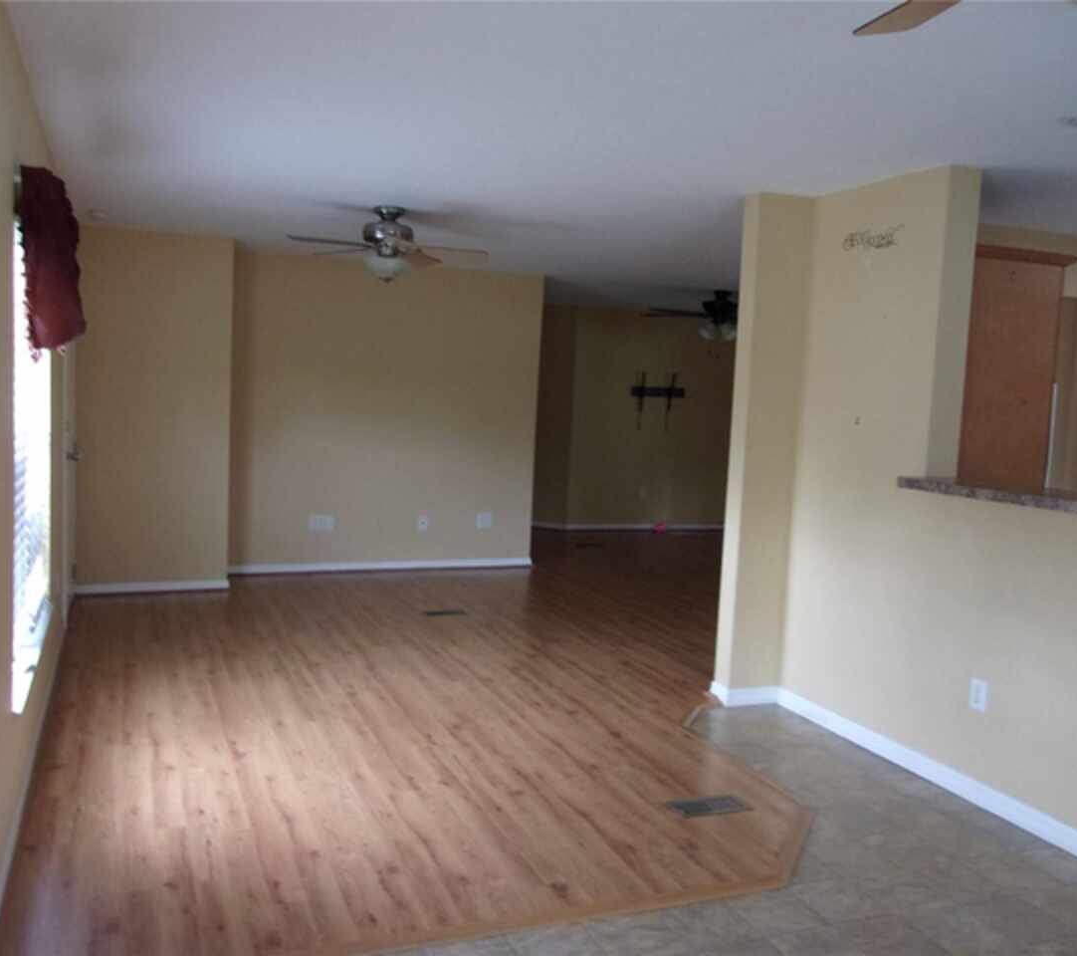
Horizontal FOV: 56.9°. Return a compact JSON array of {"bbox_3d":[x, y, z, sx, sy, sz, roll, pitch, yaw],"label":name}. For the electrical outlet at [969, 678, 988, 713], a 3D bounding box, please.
[{"bbox_3d":[1.616,0.801,3.664,0.010,0.118,0.074,0,5,-22],"label":"electrical outlet"}]

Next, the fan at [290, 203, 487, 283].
[{"bbox_3d":[-0.806,-1.241,5.292,1.090,0.388,1.090,0,5,-22],"label":"fan"}]

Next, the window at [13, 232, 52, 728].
[{"bbox_3d":[-1.847,-0.134,3.586,0.110,1.530,1.550,0,5,-22],"label":"window"}]

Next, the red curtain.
[{"bbox_3d":[-1.728,-0.716,3.589,0.150,0.520,1.600,0,5,-22],"label":"red curtain"}]

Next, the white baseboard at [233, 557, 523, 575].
[{"bbox_3d":[-1.182,0.691,7.691,2.417,0.078,0.015,0,5,-22],"label":"white baseboard"}]

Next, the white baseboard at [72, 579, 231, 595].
[{"bbox_3d":[-2.558,0.724,6.614,0.947,0.078,0.015,0,5,-22],"label":"white baseboard"}]

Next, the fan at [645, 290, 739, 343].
[{"bbox_3d":[1.601,-1.417,8.709,1.340,0.431,1.340,0,5,-22],"label":"fan"}]

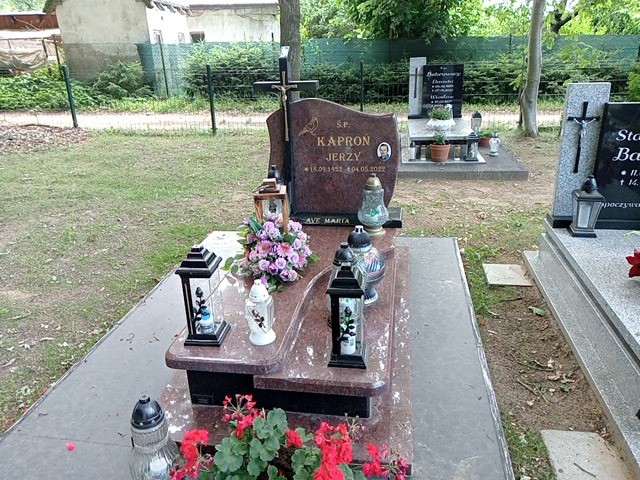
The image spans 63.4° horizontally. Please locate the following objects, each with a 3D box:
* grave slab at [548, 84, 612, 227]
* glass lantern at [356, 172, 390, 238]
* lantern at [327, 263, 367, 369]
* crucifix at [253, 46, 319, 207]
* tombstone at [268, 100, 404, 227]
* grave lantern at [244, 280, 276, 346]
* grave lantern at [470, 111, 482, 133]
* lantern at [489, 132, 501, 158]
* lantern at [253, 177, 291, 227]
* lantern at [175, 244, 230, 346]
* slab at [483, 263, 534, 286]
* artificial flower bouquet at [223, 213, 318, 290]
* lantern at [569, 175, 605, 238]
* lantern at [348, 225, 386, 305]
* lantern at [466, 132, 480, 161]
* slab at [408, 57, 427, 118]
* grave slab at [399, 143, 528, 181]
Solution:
[{"bbox_3d":[1.677,-0.560,3.345,0.244,0.871,0.092,1,21,9],"label":"grave slab"},{"bbox_3d":[0.330,-0.224,3.175,0.187,0.368,0.187,1,21,9],"label":"glass lantern"},{"bbox_3d":[0.107,0.270,1.942,0.144,0.396,0.144,1,21,9],"label":"lantern"},{"bbox_3d":[-0.194,-0.660,3.257,0.392,1.037,0.084,1,21,9],"label":"crucifix"},{"bbox_3d":[0.087,-0.533,3.315,0.820,0.738,0.084,1,21,9],"label":"tombstone"},{"bbox_3d":[-0.235,0.275,2.045,0.119,0.256,0.119,1,21,9],"label":"grave lantern"},{"bbox_3d":[2.188,-1.615,7.161,0.148,0.324,0.148,1,21,9],"label":"grave lantern"},{"bbox_3d":[2.037,-1.118,6.011,0.122,0.259,0.122,1,21,9],"label":"lantern"},{"bbox_3d":[-0.280,-0.194,3.157,0.187,0.366,0.199,1,21,9],"label":"lantern"},{"bbox_3d":[-0.459,0.205,2.030,0.144,0.395,0.144,1,21,9],"label":"lantern"},{"bbox_3d":[1.237,0.244,3.424,0.266,0.035,0.334,1,21,9],"label":"slab"},{"bbox_3d":[-0.237,0.025,2.702,0.447,0.270,0.440,1,21,9],"label":"artificial flower bouquet"},{"bbox_3d":[1.697,-0.220,3.305,0.165,0.373,0.170,1,21,9],"label":"lantern"},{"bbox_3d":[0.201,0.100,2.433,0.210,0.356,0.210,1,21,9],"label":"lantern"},{"bbox_3d":[1.689,-1.046,5.749,0.143,0.305,0.143,1,21,9],"label":"lantern"},{"bbox_3d":[1.445,-2.252,7.652,0.239,0.838,0.092,1,21,9],"label":"slab"},{"bbox_3d":[1.500,-1.060,6.405,1.596,0.094,2.156,1,21,9],"label":"grave slab"}]

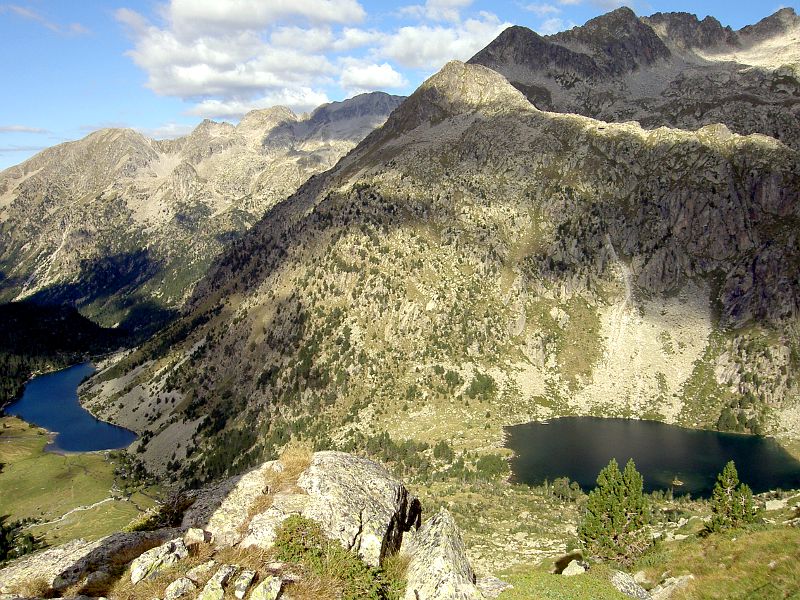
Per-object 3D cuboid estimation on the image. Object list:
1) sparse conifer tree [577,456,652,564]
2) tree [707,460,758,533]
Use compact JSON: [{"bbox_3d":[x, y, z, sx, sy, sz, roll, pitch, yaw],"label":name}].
[{"bbox_3d":[8.189,7.930,29.663,2.660,4.090,2.580,0,9,0],"label":"sparse conifer tree"},{"bbox_3d":[16.291,9.494,38.207,2.480,3.550,2.400,0,9,0],"label":"tree"}]

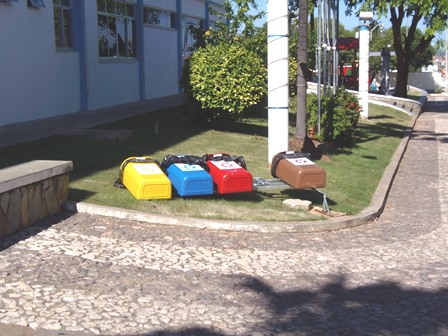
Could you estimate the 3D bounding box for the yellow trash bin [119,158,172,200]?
[{"bbox_3d":[-0.842,0.119,7.927,0.440,0.310,0.700,-1,18,-21],"label":"yellow trash bin"}]

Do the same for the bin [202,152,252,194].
[{"bbox_3d":[0.032,0.066,8.241,0.440,0.310,0.700,-2,16,-19],"label":"bin"}]

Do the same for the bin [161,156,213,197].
[{"bbox_3d":[-0.386,0.094,8.096,0.440,0.310,0.700,-1,15,-18],"label":"bin"}]

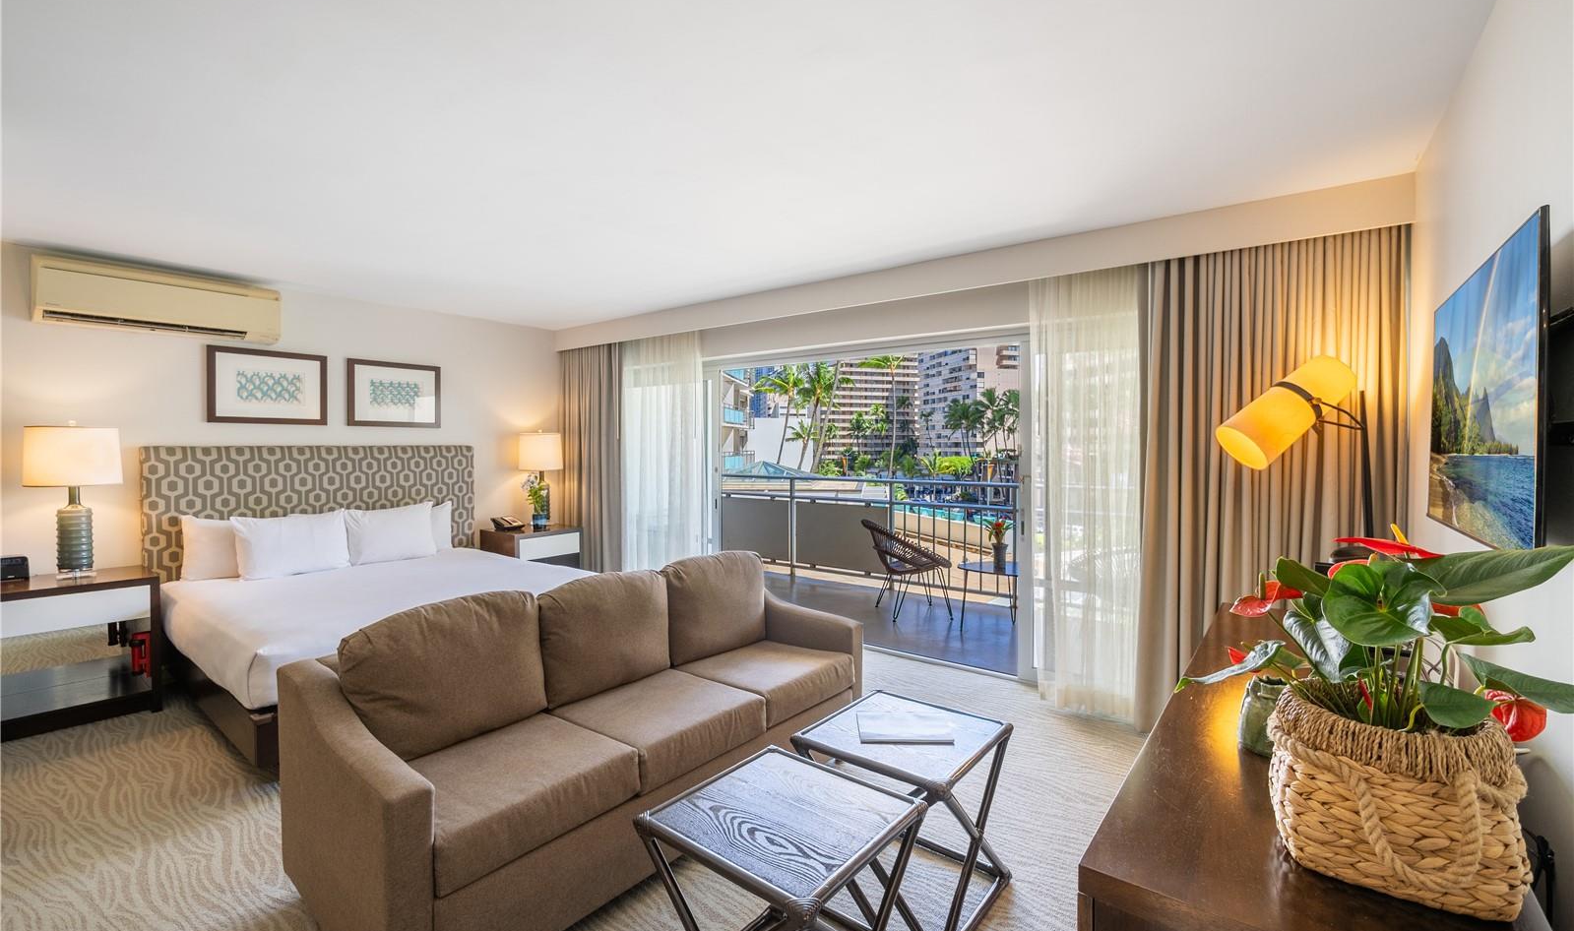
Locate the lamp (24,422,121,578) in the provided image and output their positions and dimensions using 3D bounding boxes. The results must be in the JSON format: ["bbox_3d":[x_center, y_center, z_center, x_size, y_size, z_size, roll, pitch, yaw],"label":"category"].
[{"bbox_3d":[-3.849,0.188,3.445,0.364,0.857,0.364,1,2,39],"label":"lamp"}]

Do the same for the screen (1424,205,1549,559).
[{"bbox_3d":[1.365,-0.124,1.245,0.045,0.511,0.930,2,3,39],"label":"screen"}]

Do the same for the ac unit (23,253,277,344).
[{"bbox_3d":[-3.797,-0.981,3.894,0.217,0.326,1.057,2,3,39],"label":"ac unit"}]

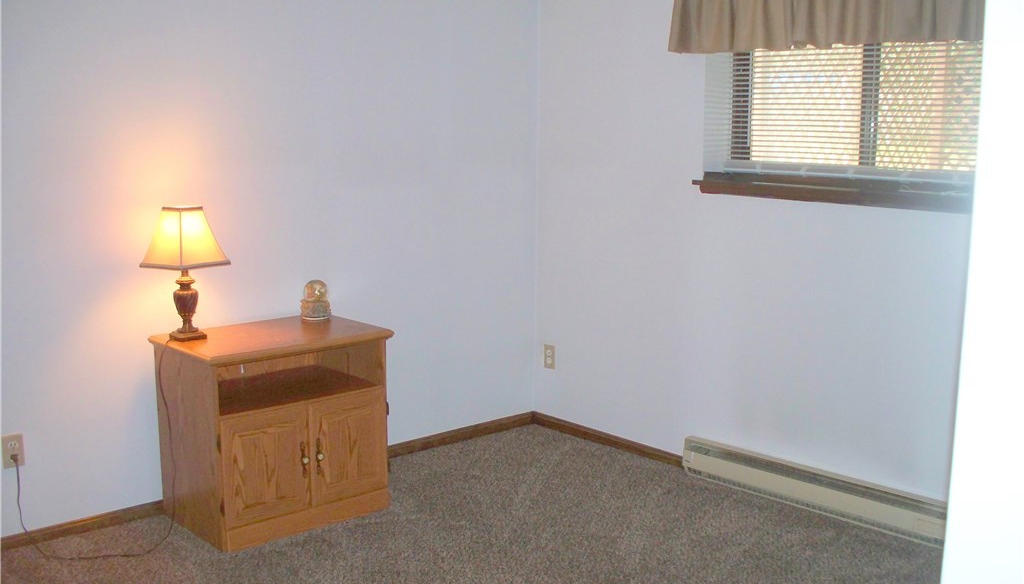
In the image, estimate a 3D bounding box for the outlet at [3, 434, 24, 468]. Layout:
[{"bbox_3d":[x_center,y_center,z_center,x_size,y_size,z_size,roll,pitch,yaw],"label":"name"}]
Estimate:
[{"bbox_3d":[-1.718,0.550,3.673,0.070,0.114,0.010,-7,12,-42],"label":"outlet"}]

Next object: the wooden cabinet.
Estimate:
[{"bbox_3d":[-0.890,0.503,4.066,0.765,0.690,0.475,-7,11,-41],"label":"wooden cabinet"}]

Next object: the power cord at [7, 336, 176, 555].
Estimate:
[{"bbox_3d":[-1.401,0.547,3.733,0.565,0.695,0.345,-7,12,-42],"label":"power cord"}]

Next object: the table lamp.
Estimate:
[{"bbox_3d":[-1.188,-0.068,3.902,0.225,0.486,0.225,6,10,32],"label":"table lamp"}]

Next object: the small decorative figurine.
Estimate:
[{"bbox_3d":[-0.799,0.031,4.368,0.112,0.156,0.112,-3,9,-20],"label":"small decorative figurine"}]

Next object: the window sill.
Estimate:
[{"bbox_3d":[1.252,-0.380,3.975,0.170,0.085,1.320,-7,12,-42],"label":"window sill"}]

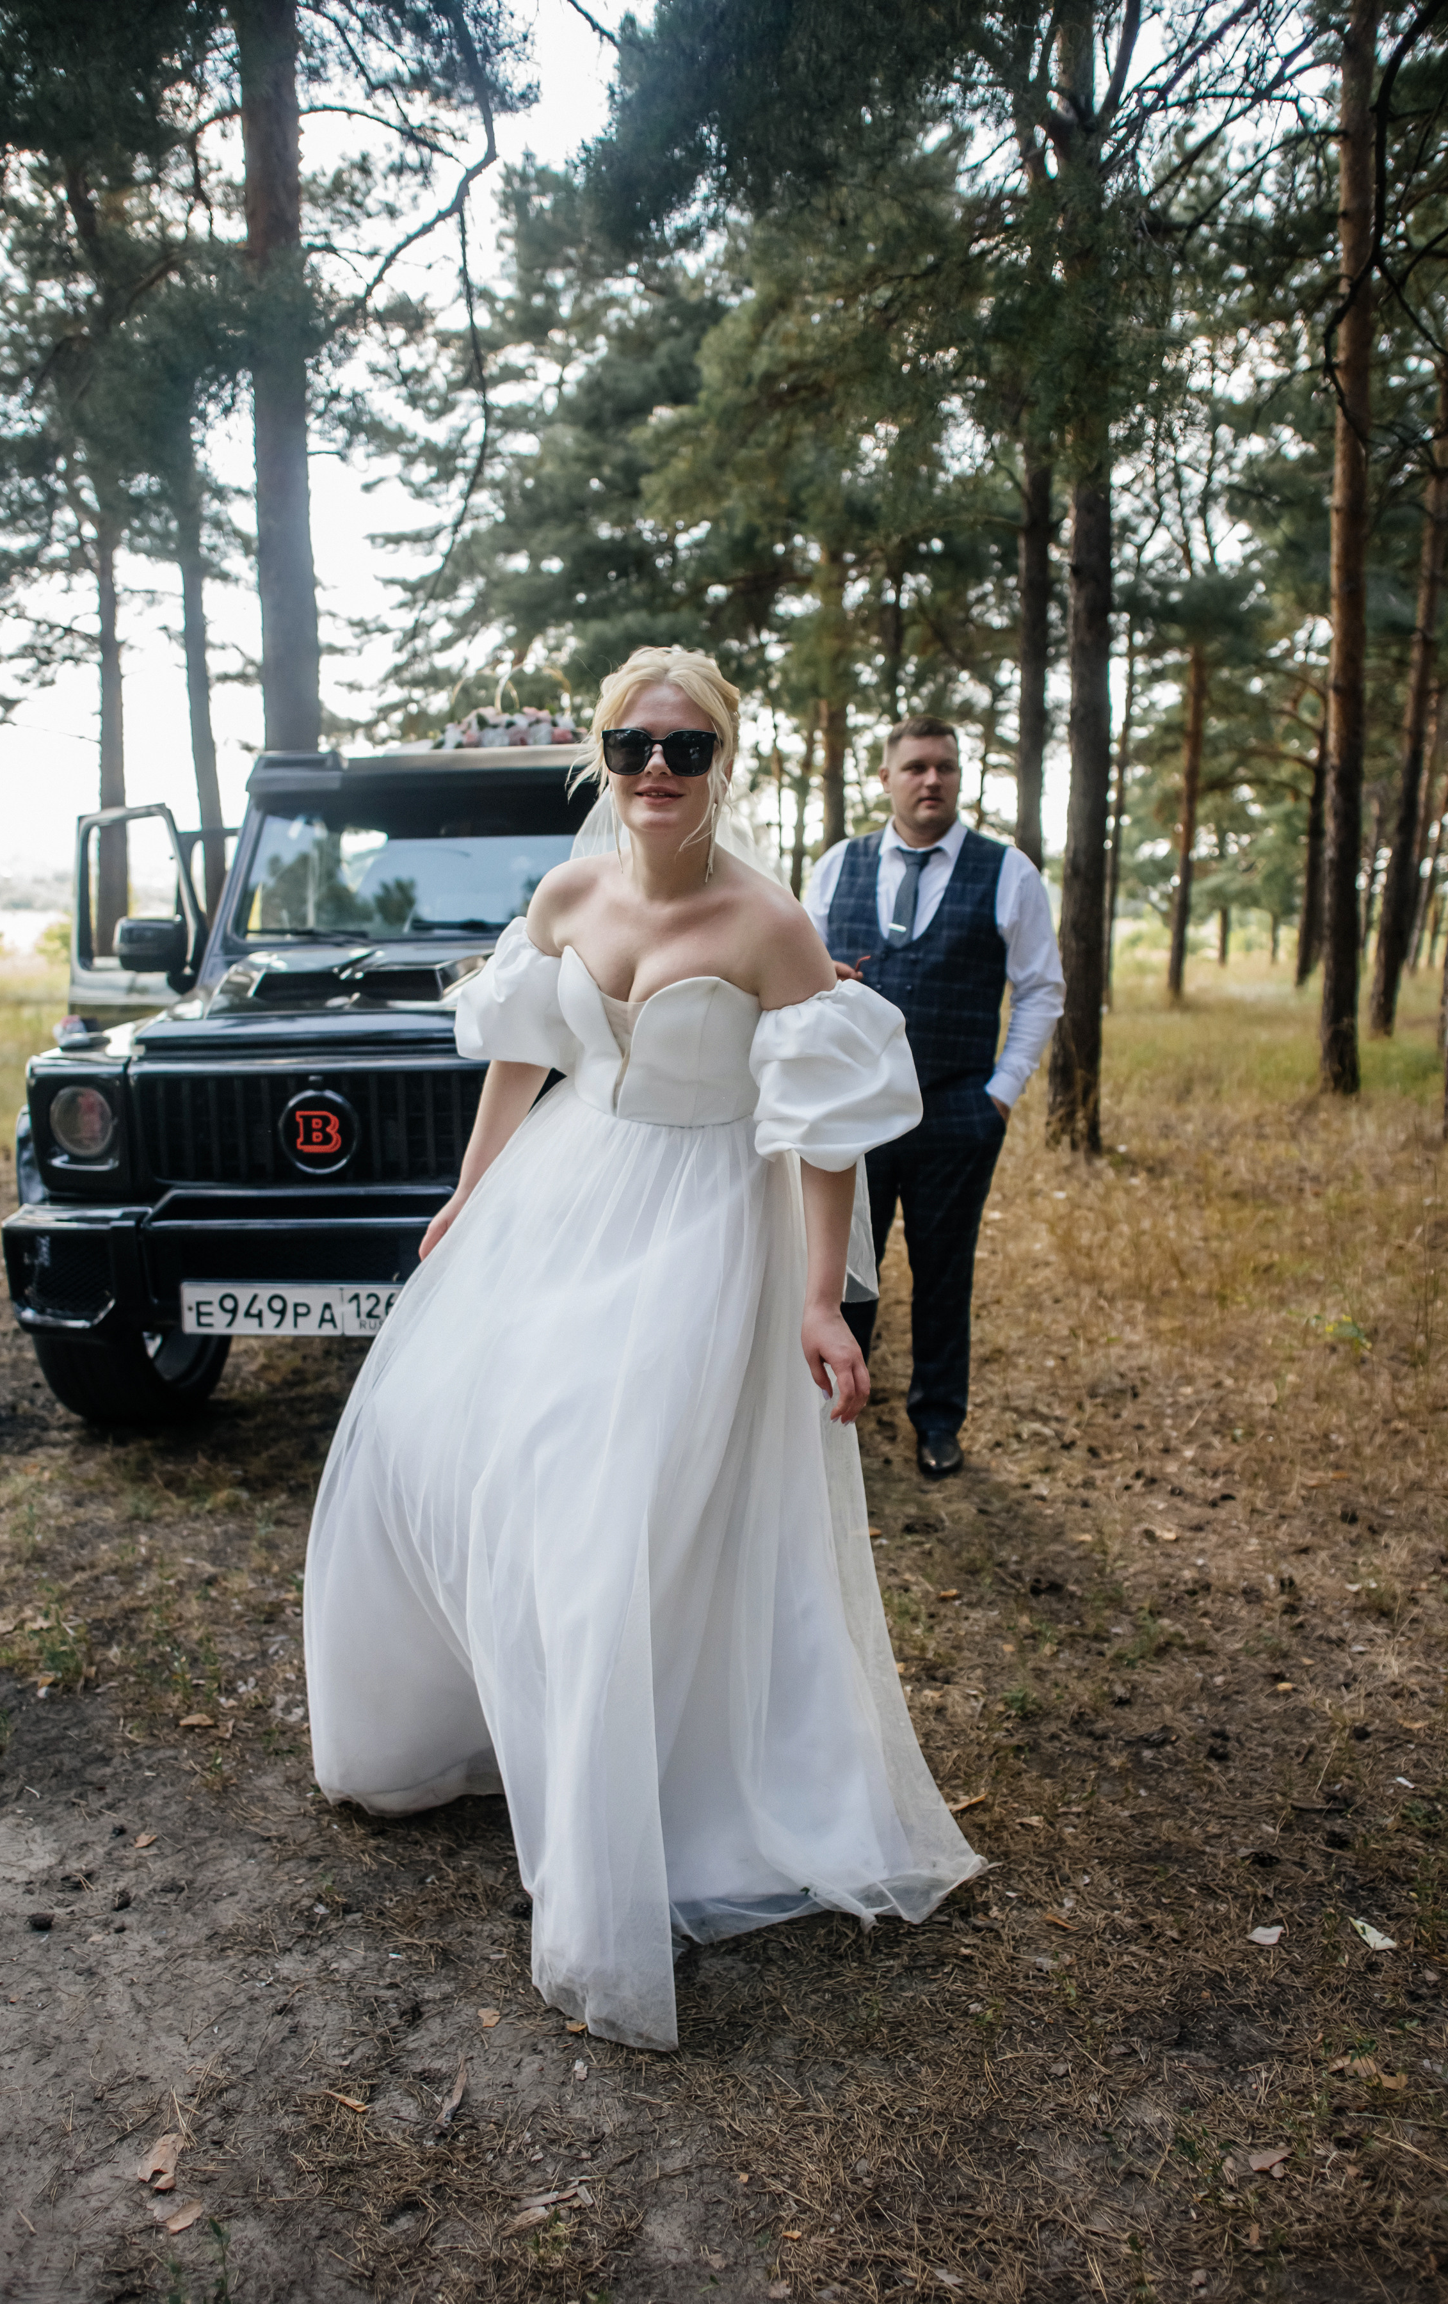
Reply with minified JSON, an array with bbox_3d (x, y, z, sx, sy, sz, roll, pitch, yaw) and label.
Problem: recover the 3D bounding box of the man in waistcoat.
[{"bbox_3d":[0.505,-0.128,3.803,0.610,1.820,0.420,4,10,20],"label":"man in waistcoat"}]

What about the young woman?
[{"bbox_3d":[-0.107,0.188,2.224,0.990,1.730,0.880,3,10,15],"label":"young woman"}]

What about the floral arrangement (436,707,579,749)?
[{"bbox_3d":[-0.770,-1.504,5.475,0.540,0.190,0.360,1,10,3],"label":"floral arrangement"}]

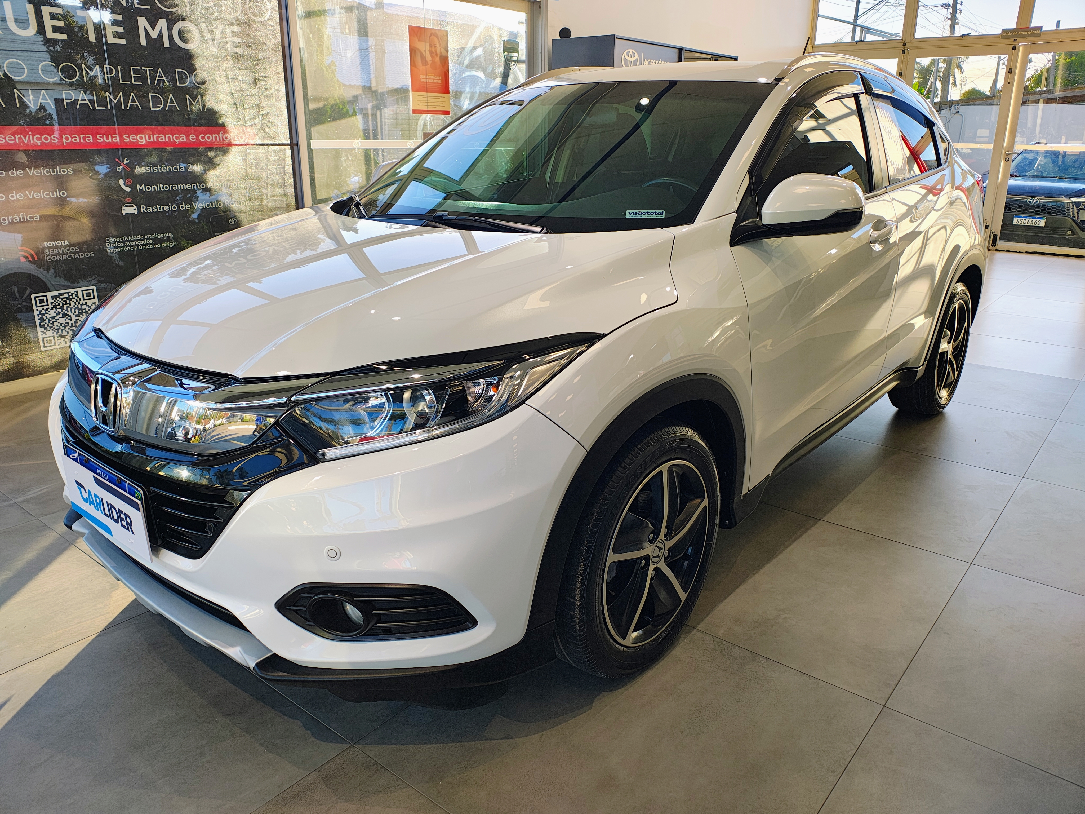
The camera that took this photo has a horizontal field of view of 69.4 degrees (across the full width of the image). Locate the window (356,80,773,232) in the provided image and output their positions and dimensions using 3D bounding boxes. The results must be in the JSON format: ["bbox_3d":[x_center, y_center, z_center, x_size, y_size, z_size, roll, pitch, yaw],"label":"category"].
[{"bbox_3d":[0.040,-0.885,2.614,1.438,0.108,0.906,15,53,39],"label":"window"}]

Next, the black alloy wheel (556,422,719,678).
[{"bbox_3d":[0.223,0.342,2.017,0.222,0.665,0.665,15,24,39],"label":"black alloy wheel"}]

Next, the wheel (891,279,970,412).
[{"bbox_3d":[1.908,-0.296,3.850,0.222,0.665,0.665,15,24,39],"label":"wheel"}]

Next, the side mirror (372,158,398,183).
[{"bbox_3d":[-0.660,-0.929,3.229,0.217,0.163,0.168,15,24,39],"label":"side mirror"}]

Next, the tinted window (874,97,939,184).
[{"bbox_3d":[1.426,-1.052,3.078,0.049,0.364,0.729,-11,7,44],"label":"tinted window"}]

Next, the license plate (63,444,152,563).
[{"bbox_3d":[-0.971,0.214,1.748,0.414,0.168,0.020,15,24,39],"label":"license plate"}]

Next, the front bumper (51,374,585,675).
[{"bbox_3d":[-0.765,0.167,1.974,1.724,0.552,0.640,15,24,39],"label":"front bumper"}]

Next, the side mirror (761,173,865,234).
[{"bbox_3d":[0.713,-0.533,2.049,0.217,0.163,0.168,15,24,39],"label":"side mirror"}]

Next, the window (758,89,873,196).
[{"bbox_3d":[0.838,-0.829,2.438,0.049,0.384,1.005,-11,7,44],"label":"window"}]

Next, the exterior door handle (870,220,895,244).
[{"bbox_3d":[1.171,-0.597,2.676,0.059,0.059,0.207,15,24,39],"label":"exterior door handle"}]

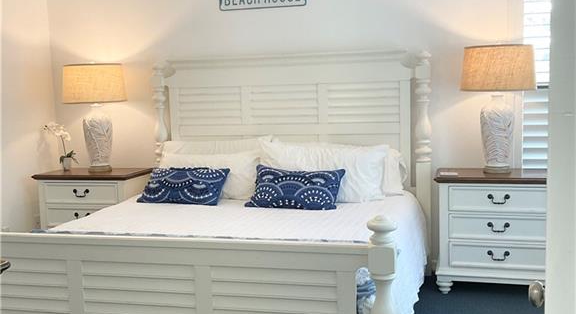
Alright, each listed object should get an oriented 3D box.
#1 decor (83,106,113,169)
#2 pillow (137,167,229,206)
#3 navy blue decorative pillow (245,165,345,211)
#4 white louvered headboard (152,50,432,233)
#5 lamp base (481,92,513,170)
[{"bbox_3d":[-1.441,-0.140,4.902,0.232,0.507,0.232,0,7,16],"label":"decor"},{"bbox_3d":[-0.656,0.177,4.067,0.550,0.125,0.304,0,45,16],"label":"pillow"},{"bbox_3d":[0.048,0.179,3.806,0.545,0.125,0.314,0,45,16],"label":"navy blue decorative pillow"},{"bbox_3d":[-0.012,0.029,4.691,2.055,1.515,0.121,0,7,16],"label":"white louvered headboard"},{"bbox_3d":[1.349,-0.152,4.155,0.227,0.511,0.227,0,7,16],"label":"lamp base"}]

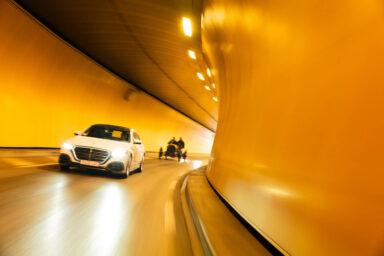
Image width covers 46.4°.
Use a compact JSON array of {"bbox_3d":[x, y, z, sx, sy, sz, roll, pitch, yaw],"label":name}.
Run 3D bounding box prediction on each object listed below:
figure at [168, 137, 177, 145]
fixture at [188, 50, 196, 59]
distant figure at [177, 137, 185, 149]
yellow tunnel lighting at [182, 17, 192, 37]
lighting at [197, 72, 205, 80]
[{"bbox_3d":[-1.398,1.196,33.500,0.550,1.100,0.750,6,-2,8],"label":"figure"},{"bbox_3d":[0.022,-3.203,19.600,0.350,0.150,1.400,6,-2,6],"label":"fixture"},{"bbox_3d":[-0.845,1.234,33.500,0.550,1.100,0.750,6,-2,8],"label":"distant figure"},{"bbox_3d":[-0.141,-3.398,15.000,0.350,0.150,1.400,6,-2,5],"label":"yellow tunnel lighting"},{"bbox_3d":[0.512,-2.931,25.500,0.350,0.150,1.400,6,-2,8],"label":"lighting"}]

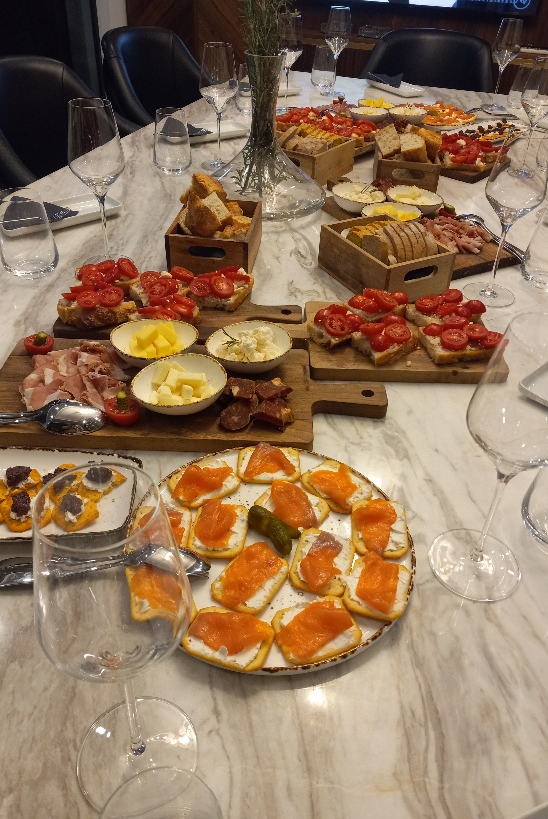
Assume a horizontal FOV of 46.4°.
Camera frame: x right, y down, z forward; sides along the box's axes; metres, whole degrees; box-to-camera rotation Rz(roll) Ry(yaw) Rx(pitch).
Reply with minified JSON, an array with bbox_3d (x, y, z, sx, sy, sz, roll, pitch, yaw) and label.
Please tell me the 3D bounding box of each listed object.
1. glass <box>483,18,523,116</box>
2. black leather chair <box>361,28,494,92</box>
[{"bbox_3d":[0.735,-1.102,2.045,0.084,0.247,0.084,3,38,0],"label":"glass"},{"bbox_3d":[0.553,-1.064,2.678,0.585,0.865,0.580,13,39,12],"label":"black leather chair"}]

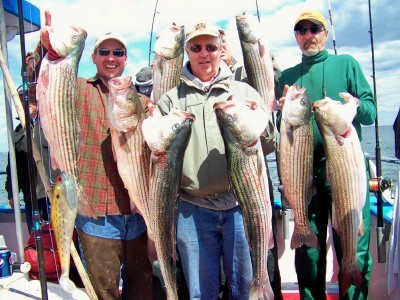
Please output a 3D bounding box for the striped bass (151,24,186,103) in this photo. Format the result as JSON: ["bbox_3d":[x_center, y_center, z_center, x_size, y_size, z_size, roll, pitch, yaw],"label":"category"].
[{"bbox_3d":[-0.189,-0.299,2.345,0.180,0.811,0.120,4,2,-15],"label":"striped bass"}]

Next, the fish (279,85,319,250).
[{"bbox_3d":[0.449,0.077,1.890,0.170,0.741,0.110,-2,0,-18],"label":"fish"}]

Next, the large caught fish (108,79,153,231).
[{"bbox_3d":[-0.282,0.086,1.900,0.185,0.830,0.125,-10,3,-20],"label":"large caught fish"}]

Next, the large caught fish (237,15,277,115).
[{"bbox_3d":[0.349,-0.388,2.340,0.165,0.765,0.110,-12,3,6],"label":"large caught fish"}]

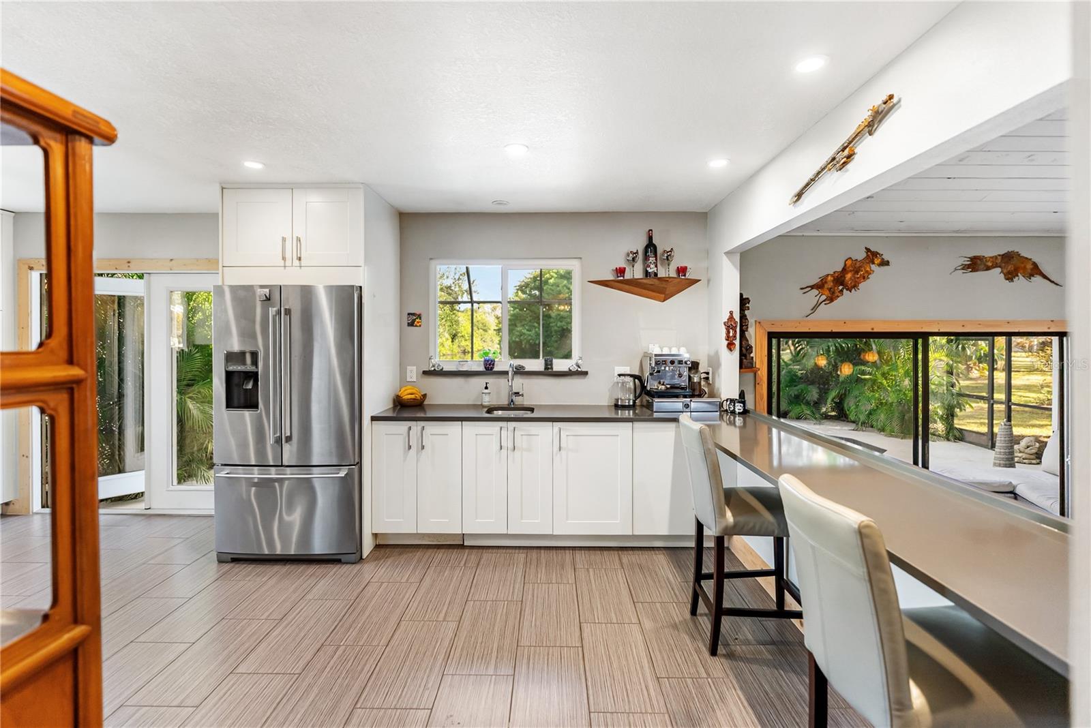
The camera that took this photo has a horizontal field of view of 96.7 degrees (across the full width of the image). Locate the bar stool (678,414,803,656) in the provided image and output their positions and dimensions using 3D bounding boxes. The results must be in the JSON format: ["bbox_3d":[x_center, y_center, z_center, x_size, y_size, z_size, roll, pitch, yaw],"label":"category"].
[{"bbox_3d":[0.975,0.794,2.373,0.576,1.050,0.449,0,3,1],"label":"bar stool"}]

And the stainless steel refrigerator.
[{"bbox_3d":[-1.665,0.368,3.454,0.924,1.788,0.788,0,3,1],"label":"stainless steel refrigerator"}]

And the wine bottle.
[{"bbox_3d":[0.815,-0.849,3.740,0.102,0.375,0.102,0,1,1],"label":"wine bottle"}]

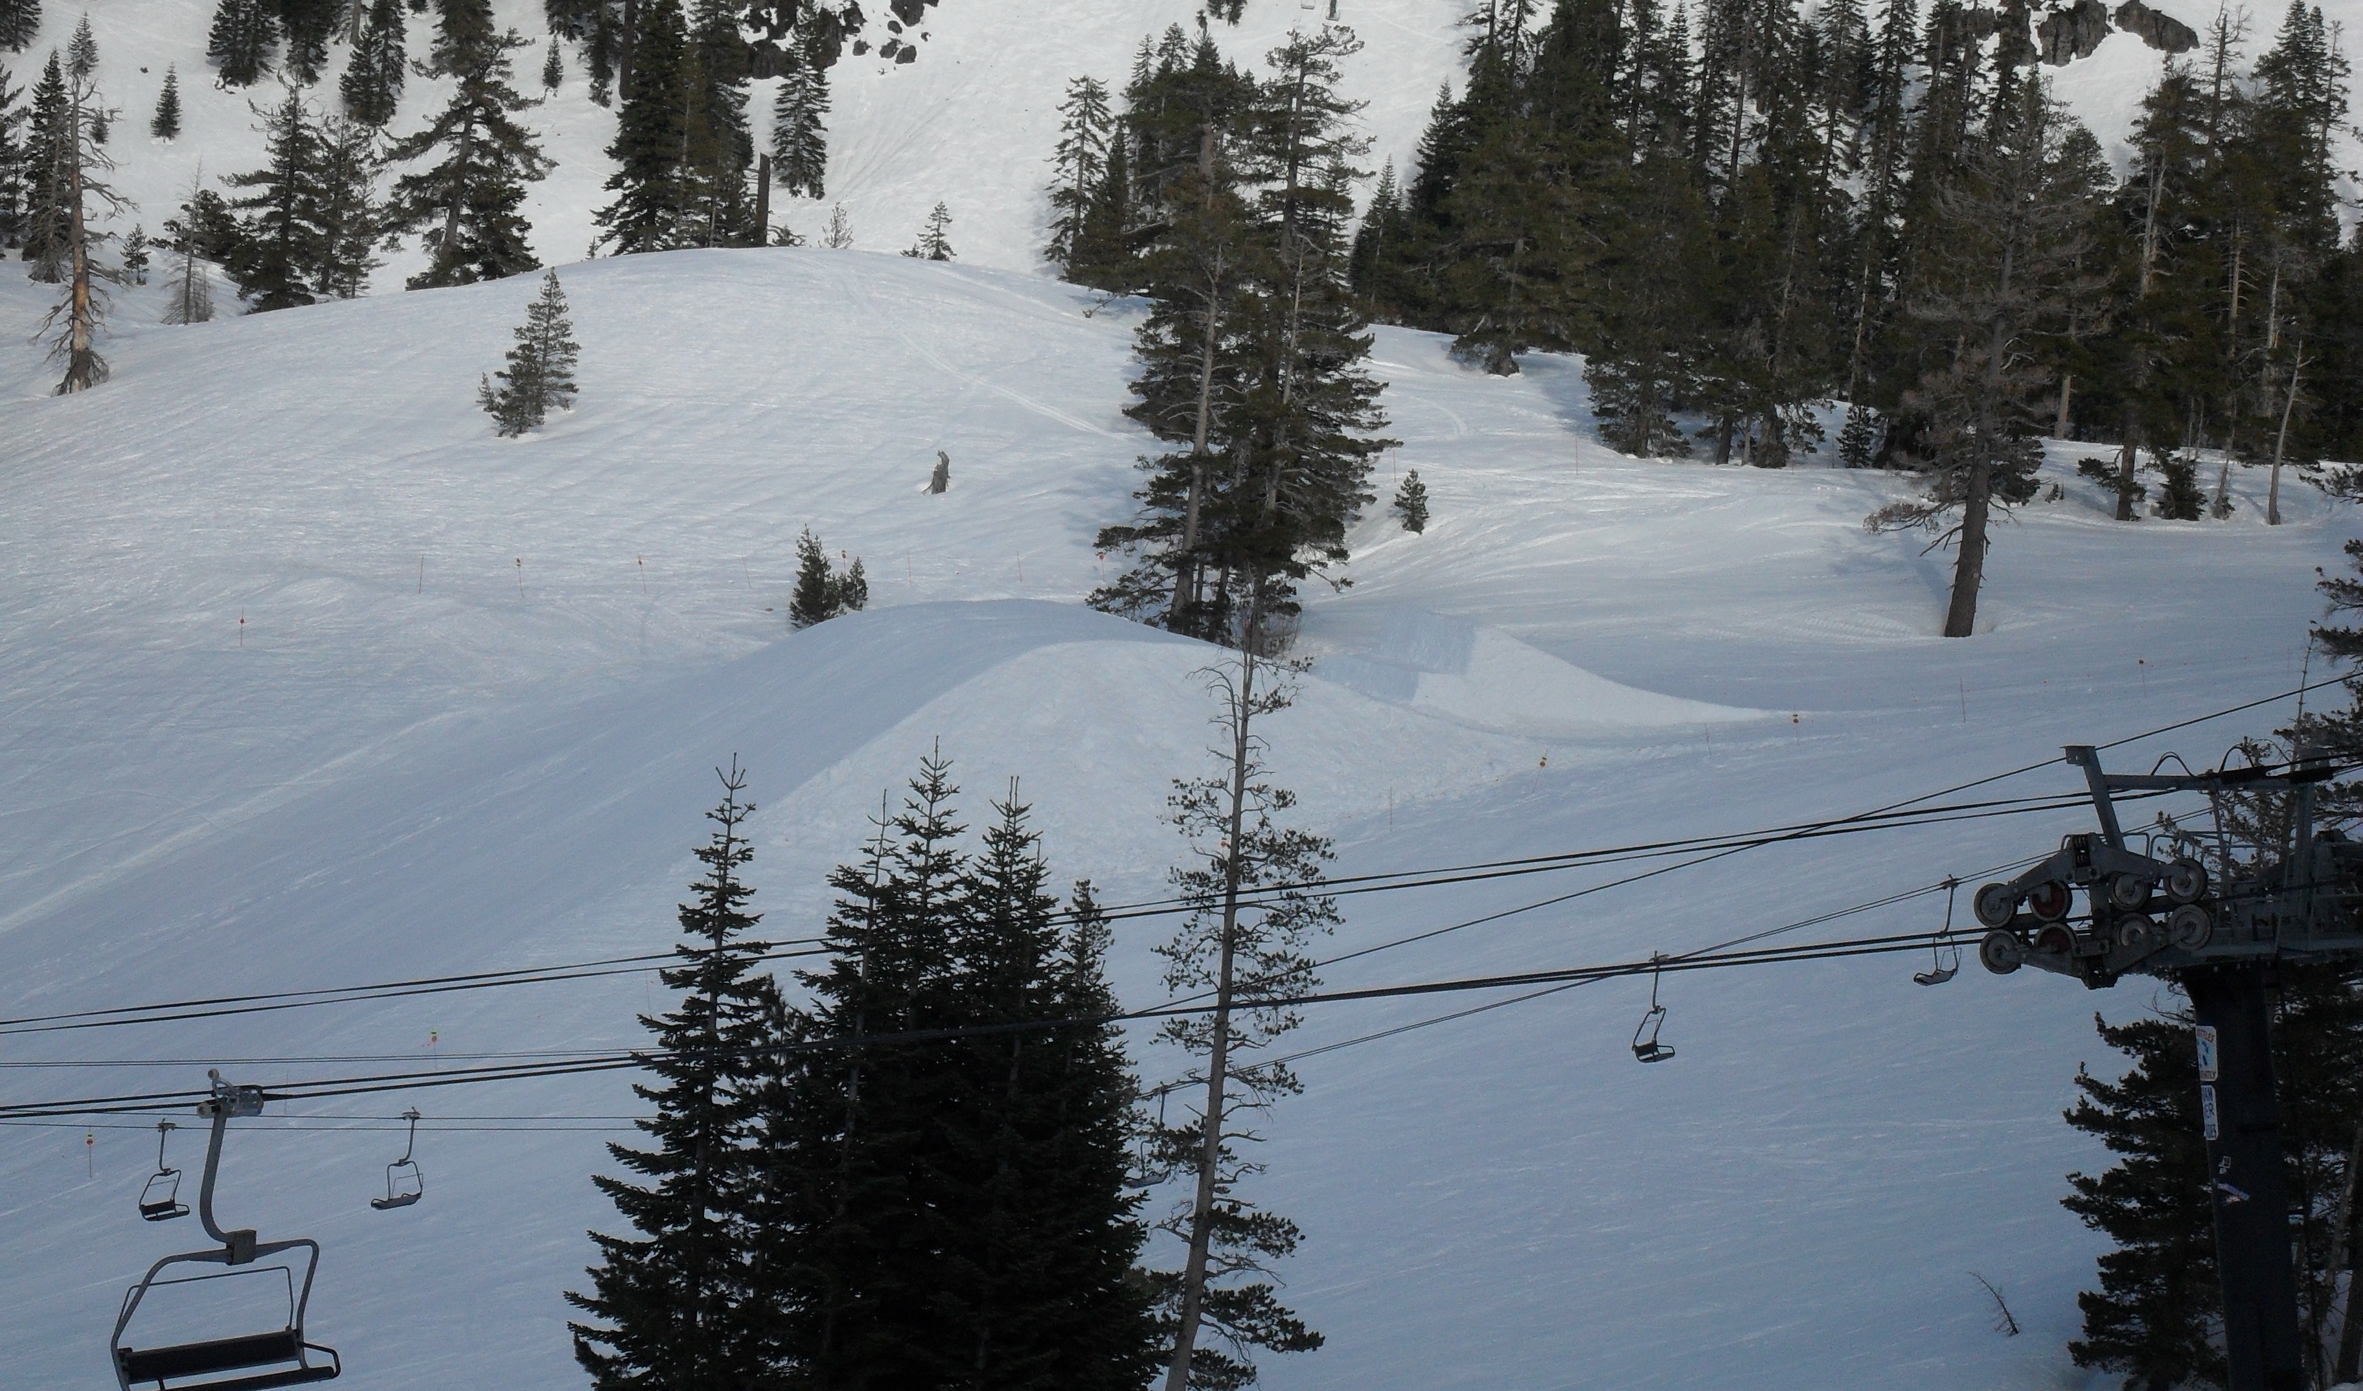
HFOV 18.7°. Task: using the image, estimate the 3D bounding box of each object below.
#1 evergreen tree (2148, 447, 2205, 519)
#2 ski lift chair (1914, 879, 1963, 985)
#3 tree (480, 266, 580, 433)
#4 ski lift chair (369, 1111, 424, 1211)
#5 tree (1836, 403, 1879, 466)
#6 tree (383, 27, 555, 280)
[{"bbox_3d":[46.588,-9.922,335.000,2.660,3.370,2.580,4,3,0],"label":"evergreen tree"},{"bbox_3d":[20.359,6.380,193.000,0.700,2.780,2.050,6,3,22],"label":"ski lift chair"},{"bbox_3d":[-34.581,-18.493,383.000,5.330,8.890,5.170,4,3,0],"label":"tree"},{"bbox_3d":[-22.875,13.558,209.000,0.700,2.780,2.050,6,3,22],"label":"ski lift chair"},{"bbox_3d":[32.312,-12.464,342.000,2.030,3.000,1.970,4,3,0],"label":"tree"},{"bbox_3d":[-43.344,-33.083,440.000,10.190,15.980,9.890,4,3,0],"label":"tree"}]

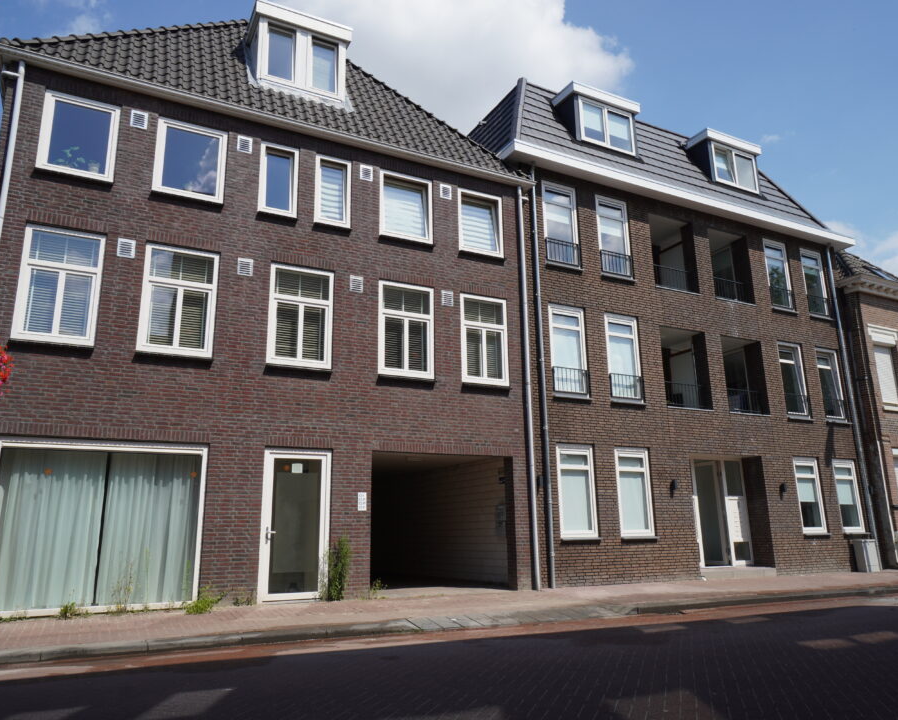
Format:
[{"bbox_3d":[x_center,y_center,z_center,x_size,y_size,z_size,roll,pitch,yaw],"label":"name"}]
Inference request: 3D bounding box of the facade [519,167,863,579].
[{"bbox_3d":[6.200,0.560,15.759,10.374,8.869,0.600,6,-16,-26],"label":"facade"}]

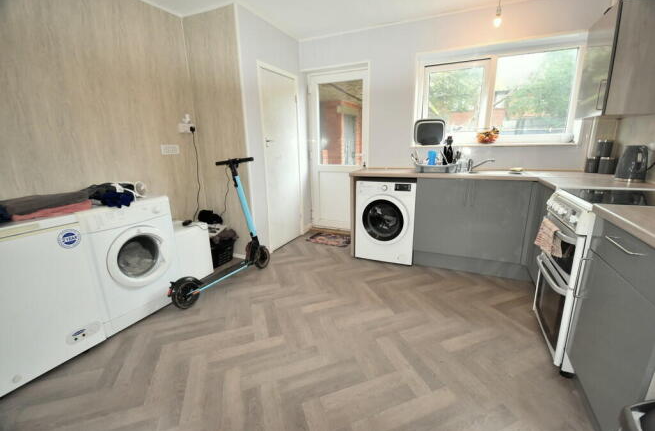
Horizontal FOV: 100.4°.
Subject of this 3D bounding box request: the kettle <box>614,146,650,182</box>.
[{"bbox_3d":[2.125,-0.357,1.888,0.155,0.243,0.195,-3,14,-7],"label":"kettle"}]

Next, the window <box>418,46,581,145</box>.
[{"bbox_3d":[1.656,-1.168,2.817,1.420,0.860,0.100,6,16,26],"label":"window"}]

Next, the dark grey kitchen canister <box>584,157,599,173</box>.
[{"bbox_3d":[2.406,-0.451,2.461,0.095,0.138,0.095,6,16,25],"label":"dark grey kitchen canister"}]

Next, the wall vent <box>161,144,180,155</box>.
[{"bbox_3d":[-1.515,-0.637,2.647,0.020,0.093,0.190,6,16,25],"label":"wall vent"}]

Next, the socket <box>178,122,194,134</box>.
[{"bbox_3d":[-1.419,-0.875,2.756,0.040,0.092,0.165,6,16,24],"label":"socket"}]

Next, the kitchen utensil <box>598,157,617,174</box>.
[{"bbox_3d":[2.563,-0.448,2.485,0.108,0.143,0.108,6,16,24],"label":"kitchen utensil"}]

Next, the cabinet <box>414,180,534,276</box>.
[{"bbox_3d":[1.394,0.069,2.767,0.910,0.873,0.580,6,16,24],"label":"cabinet"}]

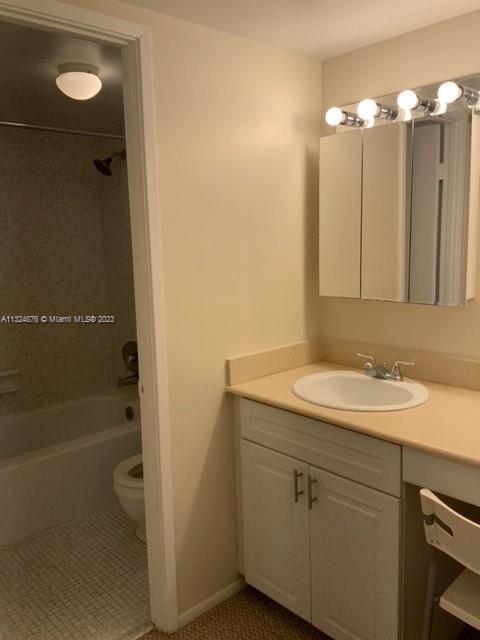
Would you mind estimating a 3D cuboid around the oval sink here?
[{"bbox_3d":[0.417,0.317,1.936,0.450,0.170,0.508,-10,12,-41],"label":"oval sink"}]

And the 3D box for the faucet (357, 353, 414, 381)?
[{"bbox_3d":[0.516,0.189,2.011,0.145,0.078,0.243,-10,12,-41],"label":"faucet"}]

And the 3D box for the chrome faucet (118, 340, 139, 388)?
[{"bbox_3d":[-0.715,0.265,3.332,0.115,0.270,0.182,-10,12,-41],"label":"chrome faucet"}]

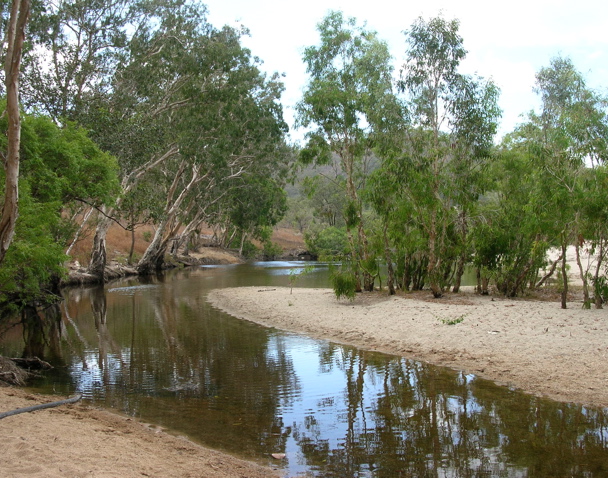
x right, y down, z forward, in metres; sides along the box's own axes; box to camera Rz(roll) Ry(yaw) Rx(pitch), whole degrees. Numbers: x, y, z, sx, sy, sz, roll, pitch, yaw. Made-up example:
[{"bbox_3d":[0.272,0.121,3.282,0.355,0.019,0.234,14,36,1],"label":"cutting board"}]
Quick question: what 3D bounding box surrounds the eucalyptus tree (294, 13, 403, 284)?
[{"bbox_3d":[1.369,-2.633,20.000,3.100,8.300,3.000,0,1,0],"label":"eucalyptus tree"}]

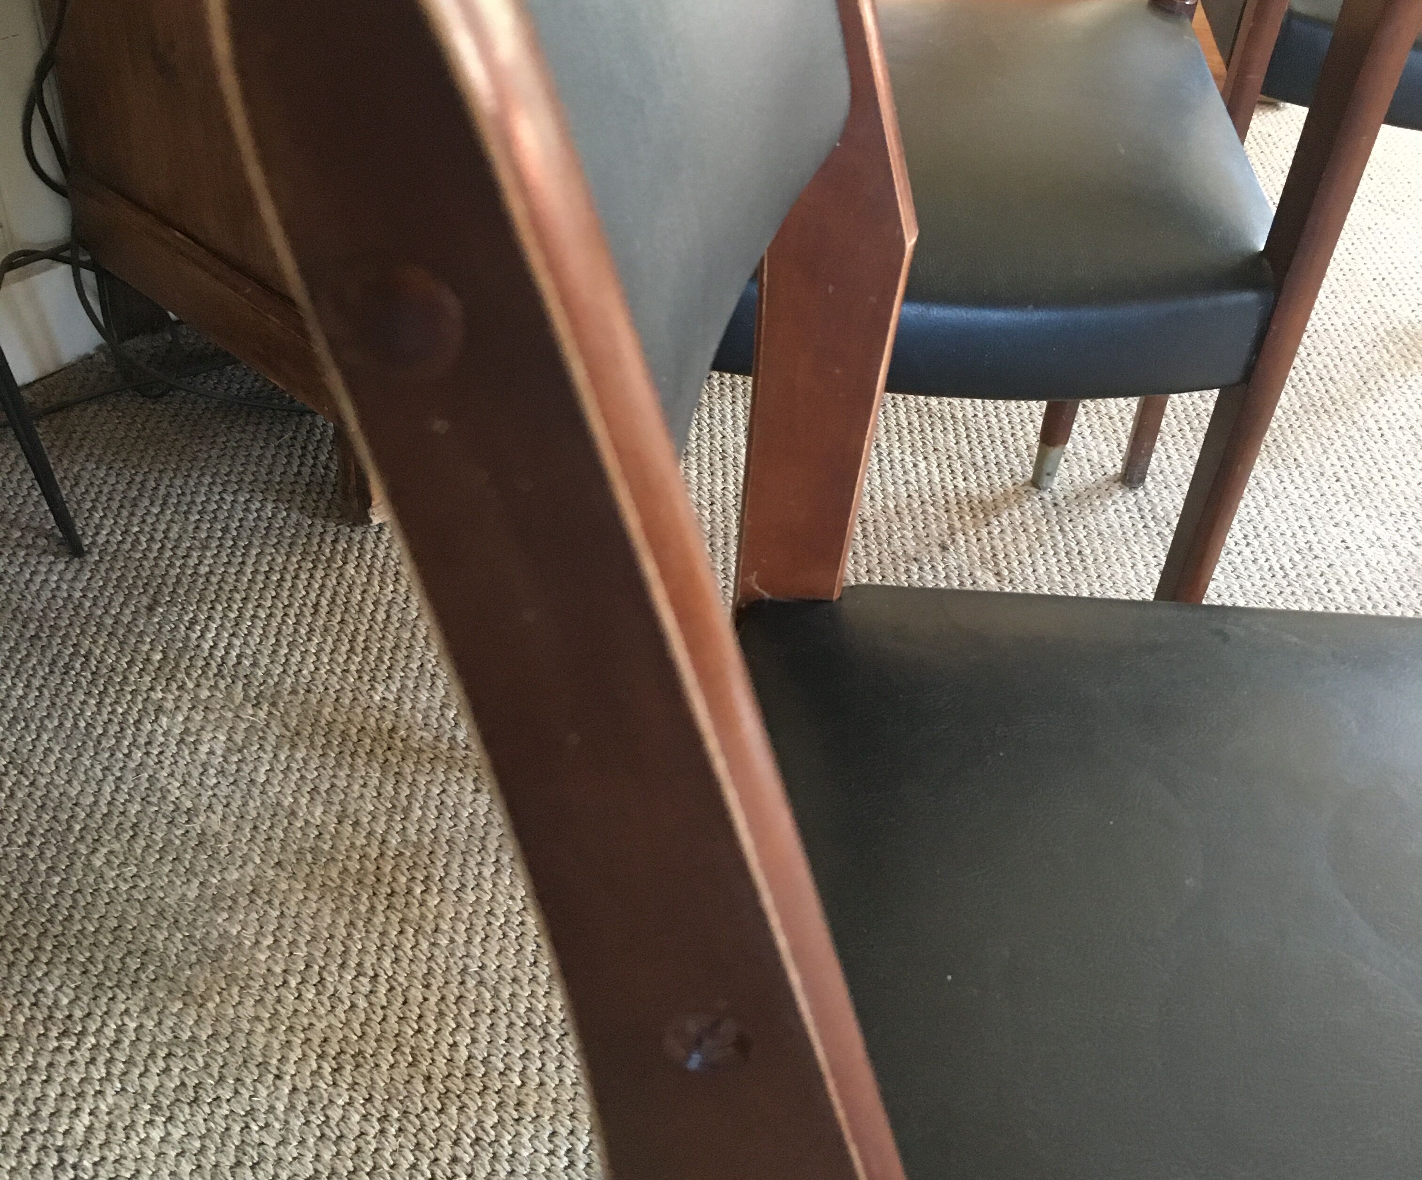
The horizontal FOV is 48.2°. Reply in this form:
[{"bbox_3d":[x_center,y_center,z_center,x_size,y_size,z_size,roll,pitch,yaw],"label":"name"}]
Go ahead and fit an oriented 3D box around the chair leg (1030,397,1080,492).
[{"bbox_3d":[0.326,-0.263,1.332,0.032,0.435,0.032,7,40,2],"label":"chair leg"}]

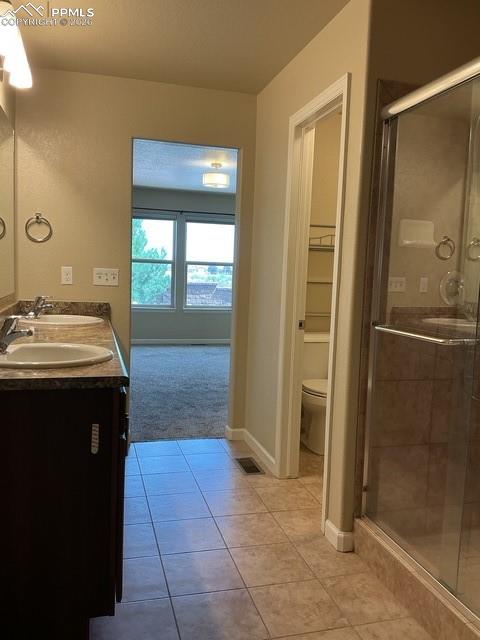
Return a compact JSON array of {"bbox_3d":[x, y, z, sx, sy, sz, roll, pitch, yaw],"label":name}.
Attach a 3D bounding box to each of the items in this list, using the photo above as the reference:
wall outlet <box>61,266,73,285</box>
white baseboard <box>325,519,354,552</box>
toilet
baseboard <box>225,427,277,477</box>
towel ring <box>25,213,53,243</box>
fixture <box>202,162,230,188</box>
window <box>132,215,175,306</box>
[{"bbox_3d":[-1.124,-0.287,3.483,0.071,0.115,0.010,0,6,-16],"label":"wall outlet"},{"bbox_3d":[0.469,1.002,2.494,0.072,0.088,0.145,0,6,-16],"label":"white baseboard"},{"bbox_3d":[0.617,0.523,3.889,0.450,0.770,0.710,0,6,-16],"label":"toilet"},{"bbox_3d":[0.067,0.876,3.626,0.130,0.085,0.775,0,6,-16],"label":"baseboard"},{"bbox_3d":[-1.269,-0.581,3.385,0.160,0.184,0.060,0,6,-16],"label":"towel ring"},{"bbox_3d":[-0.276,-1.670,6.231,0.316,0.280,0.316,2,6,0],"label":"fixture"},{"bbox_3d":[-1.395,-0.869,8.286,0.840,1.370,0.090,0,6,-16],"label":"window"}]

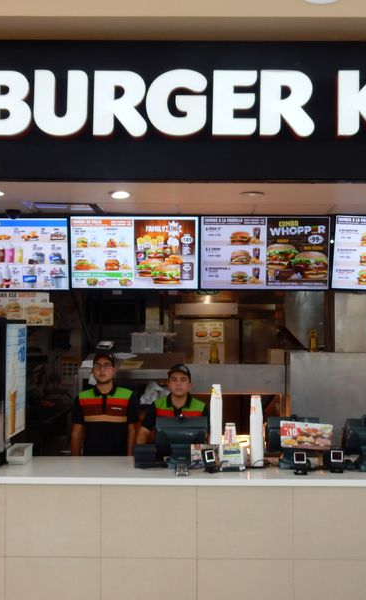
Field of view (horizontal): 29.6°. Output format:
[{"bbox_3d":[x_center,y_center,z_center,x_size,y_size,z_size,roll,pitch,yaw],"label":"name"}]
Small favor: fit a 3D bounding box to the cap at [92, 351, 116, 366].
[{"bbox_3d":[-0.617,0.461,5.412,0.175,0.125,0.260,0,-2,12],"label":"cap"}]

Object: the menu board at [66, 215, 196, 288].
[{"bbox_3d":[-0.403,-0.399,5.874,1.105,0.632,0.060,0,8,1],"label":"menu board"}]

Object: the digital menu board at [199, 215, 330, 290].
[{"bbox_3d":[0.691,-0.394,5.841,1.105,0.632,0.060,0,8,1],"label":"digital menu board"}]

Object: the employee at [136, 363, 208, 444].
[{"bbox_3d":[-0.070,1.312,5.206,0.570,1.658,0.420,0,-2,0],"label":"employee"}]

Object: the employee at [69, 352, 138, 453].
[{"bbox_3d":[-0.625,1.280,5.442,0.520,1.732,0.300,0,-2,0],"label":"employee"}]

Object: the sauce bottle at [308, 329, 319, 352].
[{"bbox_3d":[1.126,0.354,5.983,0.070,0.190,0.070,0,-2,0],"label":"sauce bottle"}]

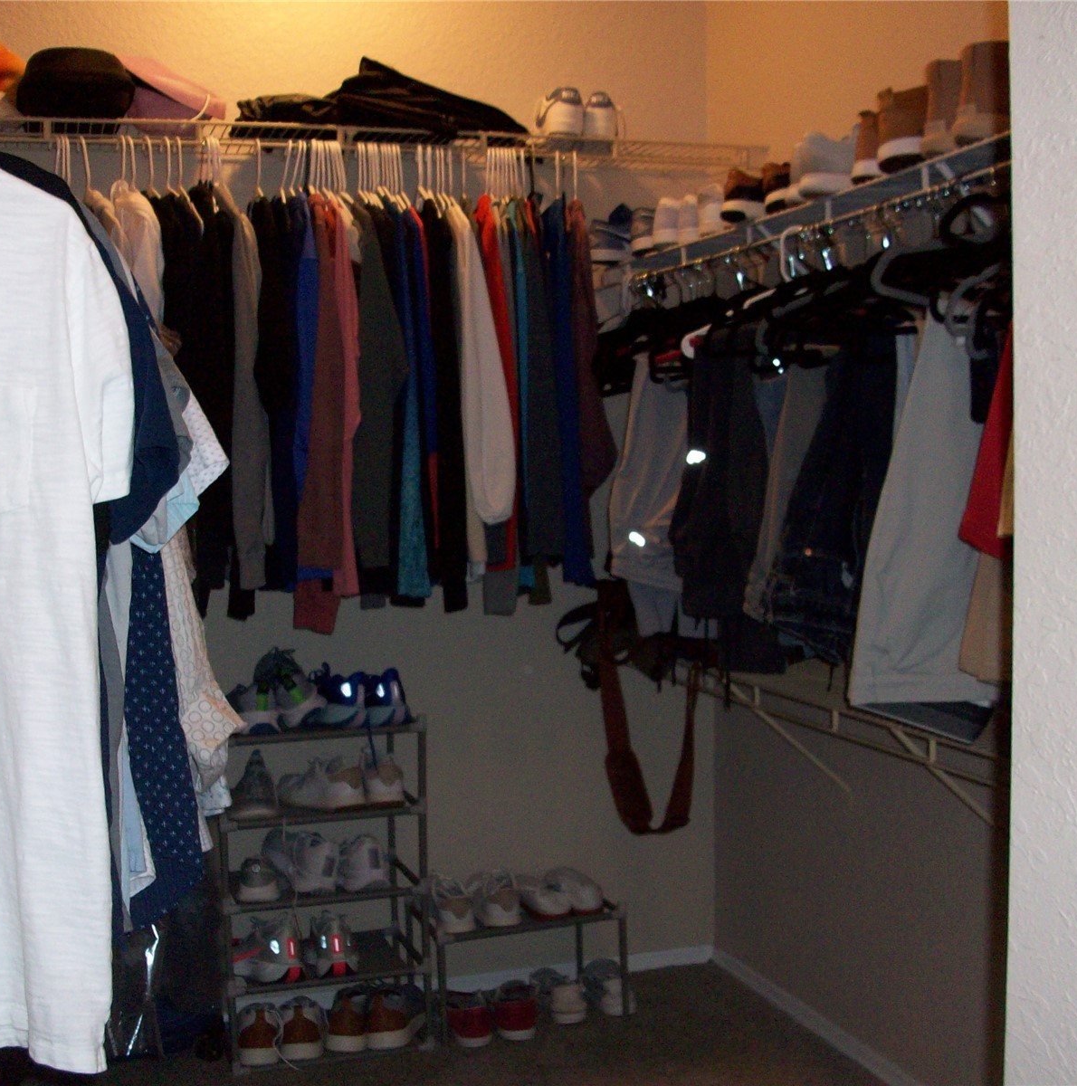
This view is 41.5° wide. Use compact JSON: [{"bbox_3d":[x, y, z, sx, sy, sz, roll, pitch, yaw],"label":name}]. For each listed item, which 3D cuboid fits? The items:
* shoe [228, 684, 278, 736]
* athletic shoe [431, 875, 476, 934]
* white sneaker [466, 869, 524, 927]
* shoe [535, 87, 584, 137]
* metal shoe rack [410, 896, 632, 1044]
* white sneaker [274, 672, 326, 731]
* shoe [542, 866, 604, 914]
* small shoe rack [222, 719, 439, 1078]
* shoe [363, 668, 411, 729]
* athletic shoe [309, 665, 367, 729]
[{"bbox_3d":[-0.660,0.353,3.224,0.110,0.115,0.290,-3,4,-25],"label":"shoe"},{"bbox_3d":[-0.219,0.830,3.404,0.105,0.110,0.285,-2,4,-13],"label":"athletic shoe"},{"bbox_3d":[-0.114,0.830,3.442,0.105,0.110,0.285,-2,4,-13],"label":"white sneaker"},{"bbox_3d":[0.039,-0.991,3.376,0.105,0.115,0.290,-2,4,-10],"label":"shoe"},{"bbox_3d":[-0.052,0.988,3.419,0.467,0.266,0.286,-2,4,-18],"label":"metal shoe rack"},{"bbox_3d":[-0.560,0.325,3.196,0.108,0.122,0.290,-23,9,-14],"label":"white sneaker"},{"bbox_3d":[0.070,0.829,3.520,0.105,0.100,0.280,-2,4,-18],"label":"shoe"},{"bbox_3d":[-0.502,0.760,3.220,0.458,0.750,0.286,-2,4,-19],"label":"small shoe rack"},{"bbox_3d":[-0.388,0.336,3.234,0.107,0.115,0.290,-3,4,-27],"label":"shoe"},{"bbox_3d":[-0.477,0.349,3.285,0.110,0.120,0.290,-3,4,-33],"label":"athletic shoe"}]

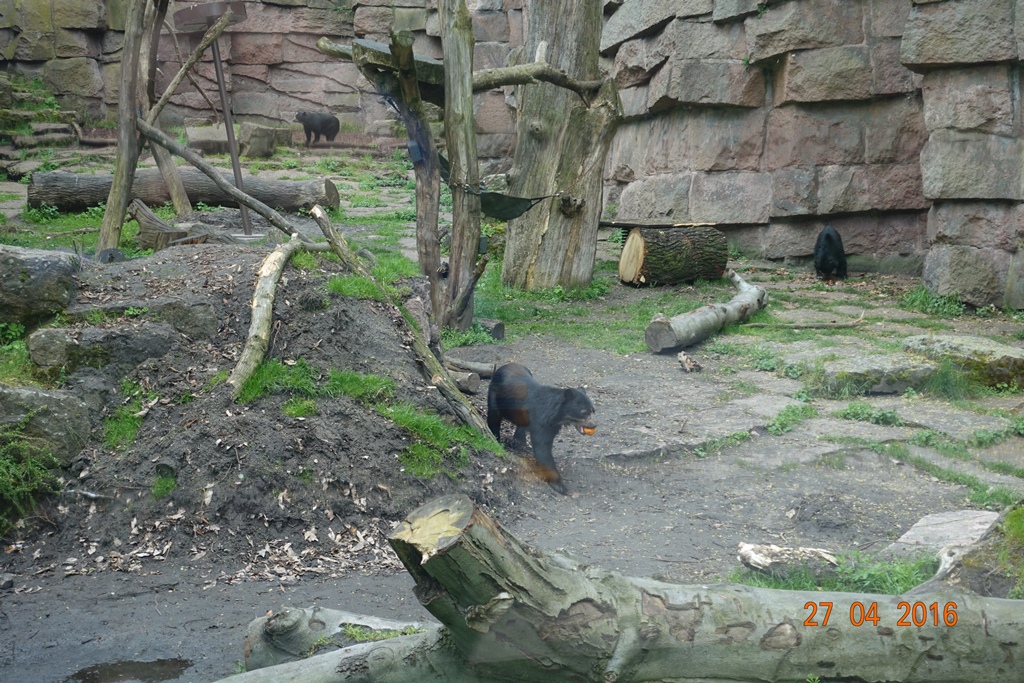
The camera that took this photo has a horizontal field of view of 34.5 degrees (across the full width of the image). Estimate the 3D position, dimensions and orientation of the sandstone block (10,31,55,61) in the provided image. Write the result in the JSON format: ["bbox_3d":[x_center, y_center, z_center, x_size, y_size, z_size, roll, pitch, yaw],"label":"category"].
[{"bbox_3d":[-10.544,-6.509,36.300,0.920,0.631,0.600,-2,9,-12],"label":"sandstone block"}]

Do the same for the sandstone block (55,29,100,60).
[{"bbox_3d":[-9.553,-6.530,36.300,0.970,0.674,0.600,-2,9,-12],"label":"sandstone block"}]

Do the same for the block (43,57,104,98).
[{"bbox_3d":[-9.638,-5.805,36.300,1.300,0.902,0.600,-2,9,-12],"label":"block"}]

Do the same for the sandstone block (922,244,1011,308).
[{"bbox_3d":[5.784,-0.852,20.930,1.029,0.801,0.700,2,7,18],"label":"sandstone block"}]

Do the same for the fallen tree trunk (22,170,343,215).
[{"bbox_3d":[-4.868,-2.217,24.300,4.600,0.590,0.570,2,12,11],"label":"fallen tree trunk"}]

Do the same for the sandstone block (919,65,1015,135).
[{"bbox_3d":[5.772,-3.068,20.900,1.130,0.858,0.650,3,9,18],"label":"sandstone block"}]

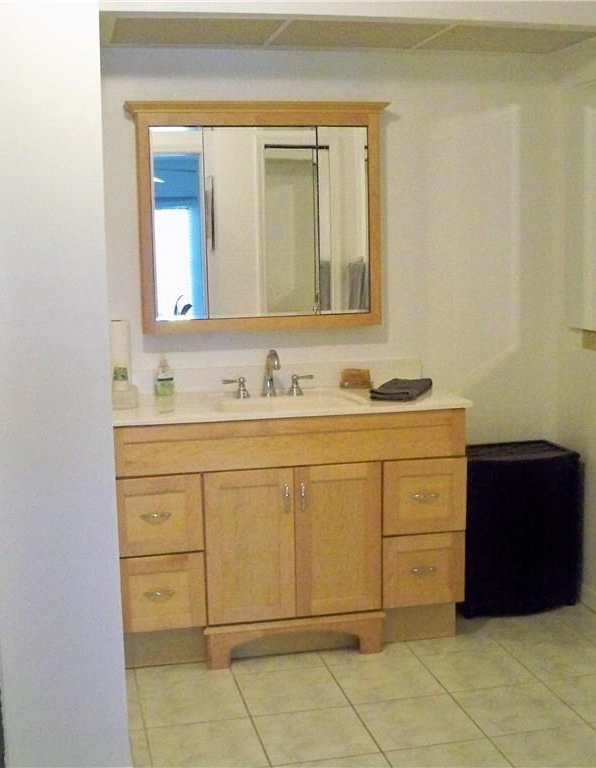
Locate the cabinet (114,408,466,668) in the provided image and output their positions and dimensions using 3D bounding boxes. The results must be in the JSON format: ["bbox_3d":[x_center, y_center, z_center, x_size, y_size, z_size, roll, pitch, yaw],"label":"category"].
[{"bbox_3d":[-0.065,0.497,3.716,1.214,0.837,0.540,-3,8,-13],"label":"cabinet"}]

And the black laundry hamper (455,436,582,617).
[{"bbox_3d":[0.829,0.555,4.018,0.450,0.611,0.340,-3,8,-13],"label":"black laundry hamper"}]

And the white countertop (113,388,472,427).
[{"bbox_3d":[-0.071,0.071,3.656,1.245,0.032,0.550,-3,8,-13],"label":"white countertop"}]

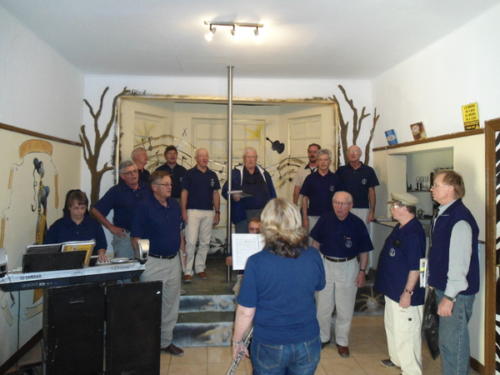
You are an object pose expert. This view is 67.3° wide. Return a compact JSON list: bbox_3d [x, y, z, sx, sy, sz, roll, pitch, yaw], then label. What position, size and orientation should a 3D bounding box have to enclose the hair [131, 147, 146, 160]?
[{"bbox_3d":[-1.495,-0.451,5.050,0.210,0.190,0.180,1,2,41],"label":"hair"}]

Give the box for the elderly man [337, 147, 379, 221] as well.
[{"bbox_3d":[1.419,0.319,4.980,0.570,1.750,0.330,0,1,18],"label":"elderly man"}]

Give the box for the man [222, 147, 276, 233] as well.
[{"bbox_3d":[-0.020,0.322,4.900,0.650,1.710,0.450,0,1,0],"label":"man"}]

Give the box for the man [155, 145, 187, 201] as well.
[{"bbox_3d":[-1.059,0.319,5.000,0.500,1.740,0.330,0,1,-18],"label":"man"}]

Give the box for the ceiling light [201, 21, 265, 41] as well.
[{"bbox_3d":[-0.148,-1.391,3.370,0.540,0.180,0.140,0,1,6],"label":"ceiling light"}]

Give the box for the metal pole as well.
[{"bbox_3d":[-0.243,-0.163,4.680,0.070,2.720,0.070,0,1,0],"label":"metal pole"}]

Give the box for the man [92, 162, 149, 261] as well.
[{"bbox_3d":[-1.404,0.550,4.150,0.620,1.700,0.400,-1,2,-35],"label":"man"}]

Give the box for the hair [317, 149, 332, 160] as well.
[{"bbox_3d":[0.942,-0.417,4.750,0.180,0.150,0.200,0,1,12],"label":"hair"}]

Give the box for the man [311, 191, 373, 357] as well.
[{"bbox_3d":[0.919,0.855,3.770,0.600,1.640,0.400,0,1,16],"label":"man"}]

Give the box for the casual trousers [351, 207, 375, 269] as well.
[{"bbox_3d":[1.474,0.691,5.150,0.420,0.900,0.280,1,1,12],"label":"casual trousers"}]

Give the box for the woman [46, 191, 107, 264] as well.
[{"bbox_3d":[-1.395,0.818,3.020,0.500,1.620,0.420,0,1,-19],"label":"woman"}]

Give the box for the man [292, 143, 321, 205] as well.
[{"bbox_3d":[0.866,0.291,5.200,0.530,1.770,0.340,1,1,11],"label":"man"}]

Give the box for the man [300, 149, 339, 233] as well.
[{"bbox_3d":[0.910,0.350,4.780,0.540,1.670,0.350,1,1,11],"label":"man"}]

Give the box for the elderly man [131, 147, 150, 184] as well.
[{"bbox_3d":[-1.500,0.305,5.050,0.500,1.720,0.340,-1,2,-37],"label":"elderly man"}]

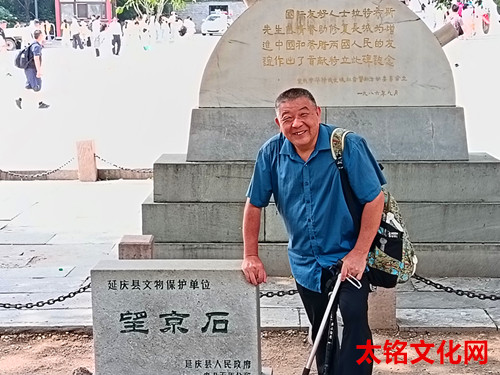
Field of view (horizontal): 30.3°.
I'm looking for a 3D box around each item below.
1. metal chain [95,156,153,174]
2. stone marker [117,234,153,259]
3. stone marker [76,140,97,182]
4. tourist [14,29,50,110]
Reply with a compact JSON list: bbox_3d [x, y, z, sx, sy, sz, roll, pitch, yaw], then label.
[{"bbox_3d":[-1.112,-0.263,10.405,1.269,0.224,0.035,0,10,3],"label":"metal chain"},{"bbox_3d":[-0.634,0.541,5.274,0.182,0.495,0.182,0,10,1],"label":"stone marker"},{"bbox_3d":[-1.817,-0.299,10.435,0.186,0.446,0.186,-2,10,3],"label":"stone marker"},{"bbox_3d":[-4.719,-2.575,20.058,0.690,1.690,0.500,-4,10,-19],"label":"tourist"}]

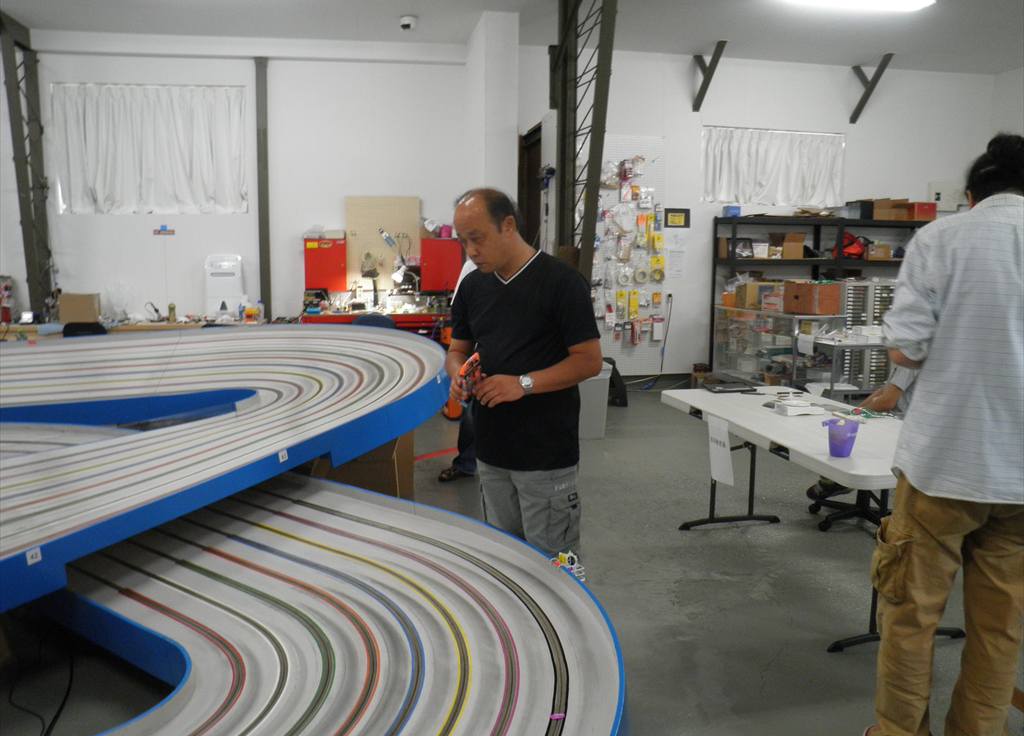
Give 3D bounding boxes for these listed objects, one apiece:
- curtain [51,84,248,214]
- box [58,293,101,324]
[{"bbox_3d":[-3.468,-2.098,7.982,1.800,1.210,0.090,0,8,-4],"label":"curtain"},{"bbox_3d":[-3.975,-0.561,7.676,0.347,0.271,0.260,-1,8,-9],"label":"box"}]

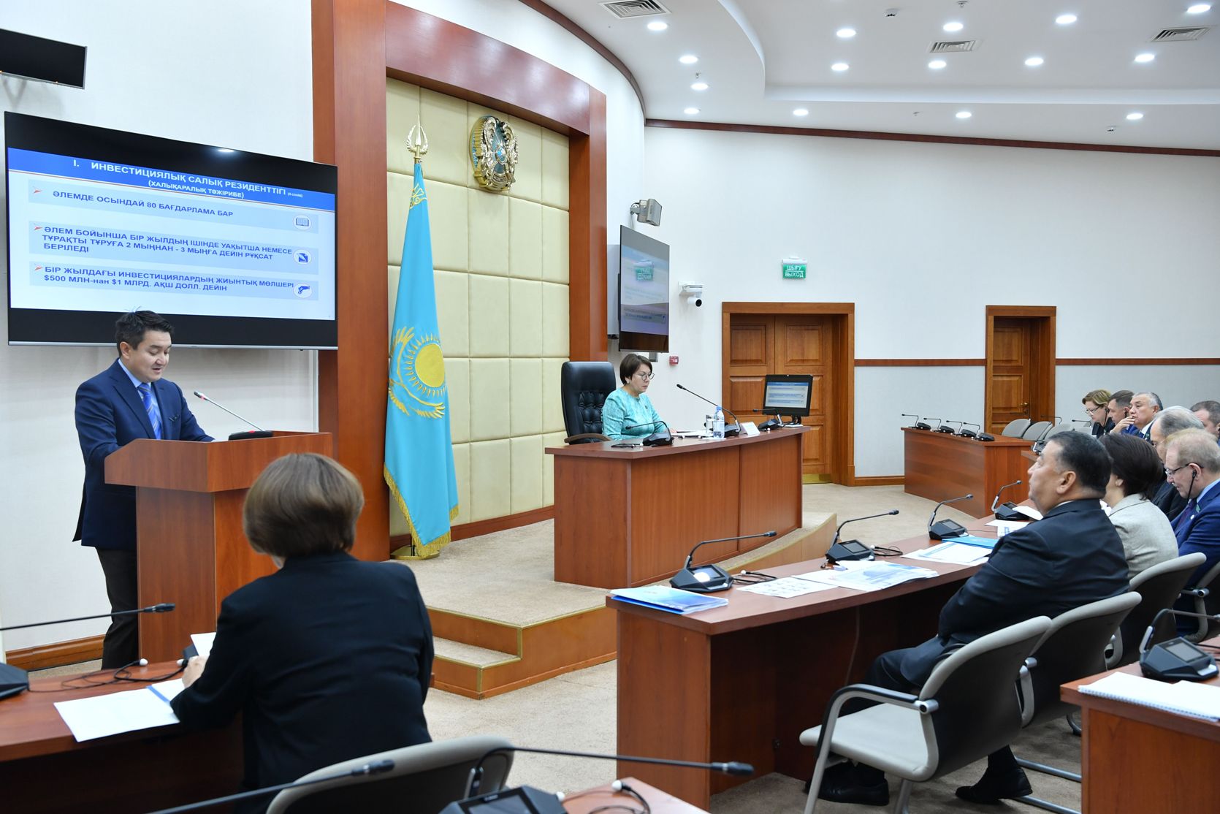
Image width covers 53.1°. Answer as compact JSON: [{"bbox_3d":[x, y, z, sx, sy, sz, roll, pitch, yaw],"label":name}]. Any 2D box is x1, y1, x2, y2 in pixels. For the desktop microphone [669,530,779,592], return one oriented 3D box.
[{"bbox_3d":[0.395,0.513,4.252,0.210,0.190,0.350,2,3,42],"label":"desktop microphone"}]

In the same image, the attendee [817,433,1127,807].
[{"bbox_3d":[1.162,0.707,3.870,0.880,1.280,0.580,1,3,37],"label":"attendee"}]

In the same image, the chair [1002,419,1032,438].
[{"bbox_3d":[4.552,0.577,14.227,0.620,0.880,0.580,0,2,-5],"label":"chair"}]

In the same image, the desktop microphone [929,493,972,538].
[{"bbox_3d":[1.512,0.473,5.443,0.200,0.185,0.155,2,3,44],"label":"desktop microphone"}]

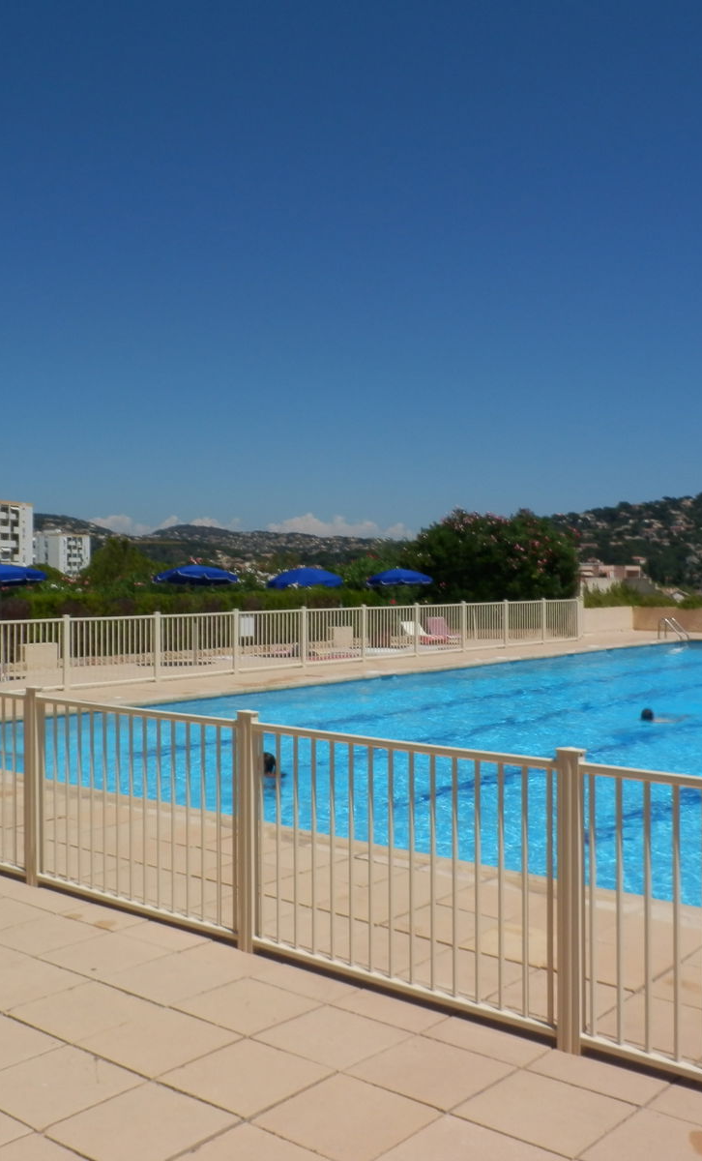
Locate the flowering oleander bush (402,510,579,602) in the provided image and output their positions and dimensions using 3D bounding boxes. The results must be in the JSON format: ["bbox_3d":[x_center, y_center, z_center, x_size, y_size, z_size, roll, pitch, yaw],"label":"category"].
[{"bbox_3d":[4.100,-0.220,31.500,5.100,3.700,4.300,0,0,7],"label":"flowering oleander bush"}]

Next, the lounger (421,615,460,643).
[{"bbox_3d":[2.470,1.360,28.600,0.620,0.780,1.350,0,1,-37],"label":"lounger"}]

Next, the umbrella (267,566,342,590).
[{"bbox_3d":[-1.035,0.690,24.500,1.770,2.000,1.770,0,0,0],"label":"umbrella"}]

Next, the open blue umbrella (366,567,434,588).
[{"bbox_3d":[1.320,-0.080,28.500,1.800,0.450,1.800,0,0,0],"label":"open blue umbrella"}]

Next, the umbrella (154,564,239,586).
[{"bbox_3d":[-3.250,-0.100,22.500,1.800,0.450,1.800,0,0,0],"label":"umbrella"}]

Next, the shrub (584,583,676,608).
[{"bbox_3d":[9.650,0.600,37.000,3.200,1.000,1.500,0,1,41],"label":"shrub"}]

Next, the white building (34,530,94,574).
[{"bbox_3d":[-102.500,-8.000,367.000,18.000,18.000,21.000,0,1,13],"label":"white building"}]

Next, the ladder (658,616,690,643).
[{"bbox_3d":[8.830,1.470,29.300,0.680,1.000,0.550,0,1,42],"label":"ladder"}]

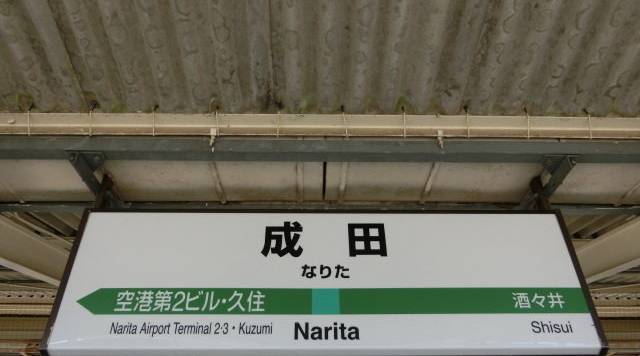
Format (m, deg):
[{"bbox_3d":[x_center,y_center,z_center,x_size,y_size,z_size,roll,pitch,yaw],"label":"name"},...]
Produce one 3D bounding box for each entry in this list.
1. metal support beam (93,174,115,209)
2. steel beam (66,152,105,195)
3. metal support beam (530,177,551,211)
[{"bbox_3d":[-0.968,0.085,2.089,0.047,0.205,0.067,0,-35,-1],"label":"metal support beam"},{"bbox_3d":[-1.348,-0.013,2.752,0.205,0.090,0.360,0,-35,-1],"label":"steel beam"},{"bbox_3d":[1.012,0.097,2.139,0.047,0.205,0.067,0,-35,-1],"label":"metal support beam"}]

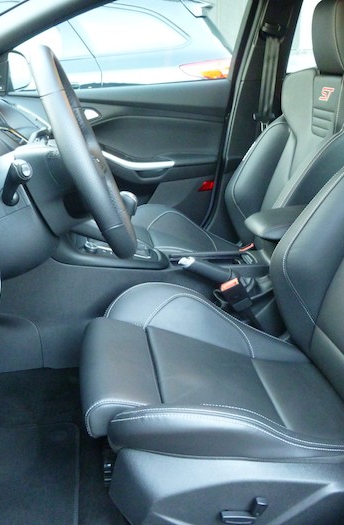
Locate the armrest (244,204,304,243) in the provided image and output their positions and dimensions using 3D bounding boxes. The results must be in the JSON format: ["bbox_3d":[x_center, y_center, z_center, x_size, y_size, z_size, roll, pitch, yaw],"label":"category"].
[{"bbox_3d":[0.326,-0.104,1.392,0.280,0.055,0.145,-3,21,-7],"label":"armrest"}]

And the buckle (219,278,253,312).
[{"bbox_3d":[0.156,0.081,1.313,0.046,0.070,0.026,-34,21,6],"label":"buckle"}]

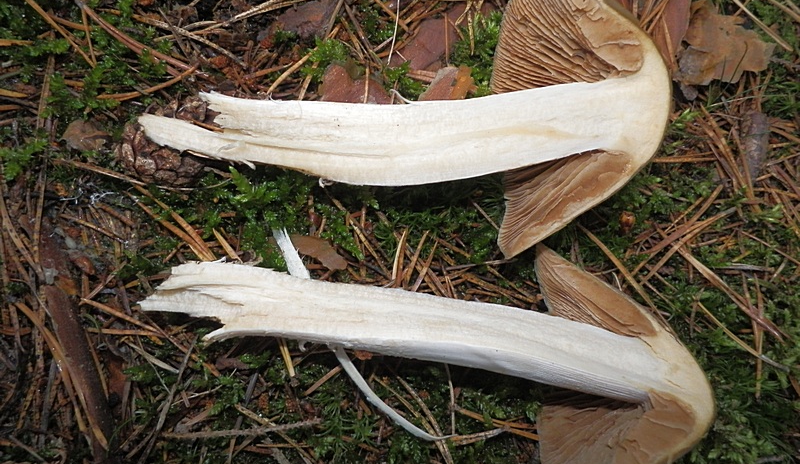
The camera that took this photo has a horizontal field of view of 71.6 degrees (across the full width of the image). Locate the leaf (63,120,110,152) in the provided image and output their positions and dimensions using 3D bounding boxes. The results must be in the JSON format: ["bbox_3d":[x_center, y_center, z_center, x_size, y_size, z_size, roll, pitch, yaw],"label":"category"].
[{"bbox_3d":[-0.135,-0.041,0.239,0.020,0.006,0.013,17,76,5],"label":"leaf"}]

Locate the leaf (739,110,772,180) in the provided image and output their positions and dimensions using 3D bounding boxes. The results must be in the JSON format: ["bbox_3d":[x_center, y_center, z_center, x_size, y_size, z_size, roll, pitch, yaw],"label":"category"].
[{"bbox_3d":[0.152,-0.037,0.237,0.012,0.007,0.032,12,75,3],"label":"leaf"}]

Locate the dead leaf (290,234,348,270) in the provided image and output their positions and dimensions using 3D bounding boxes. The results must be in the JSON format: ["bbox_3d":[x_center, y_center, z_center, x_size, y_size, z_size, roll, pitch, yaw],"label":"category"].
[{"bbox_3d":[-0.033,0.007,0.225,0.027,0.006,0.009,32,77,8],"label":"dead leaf"}]

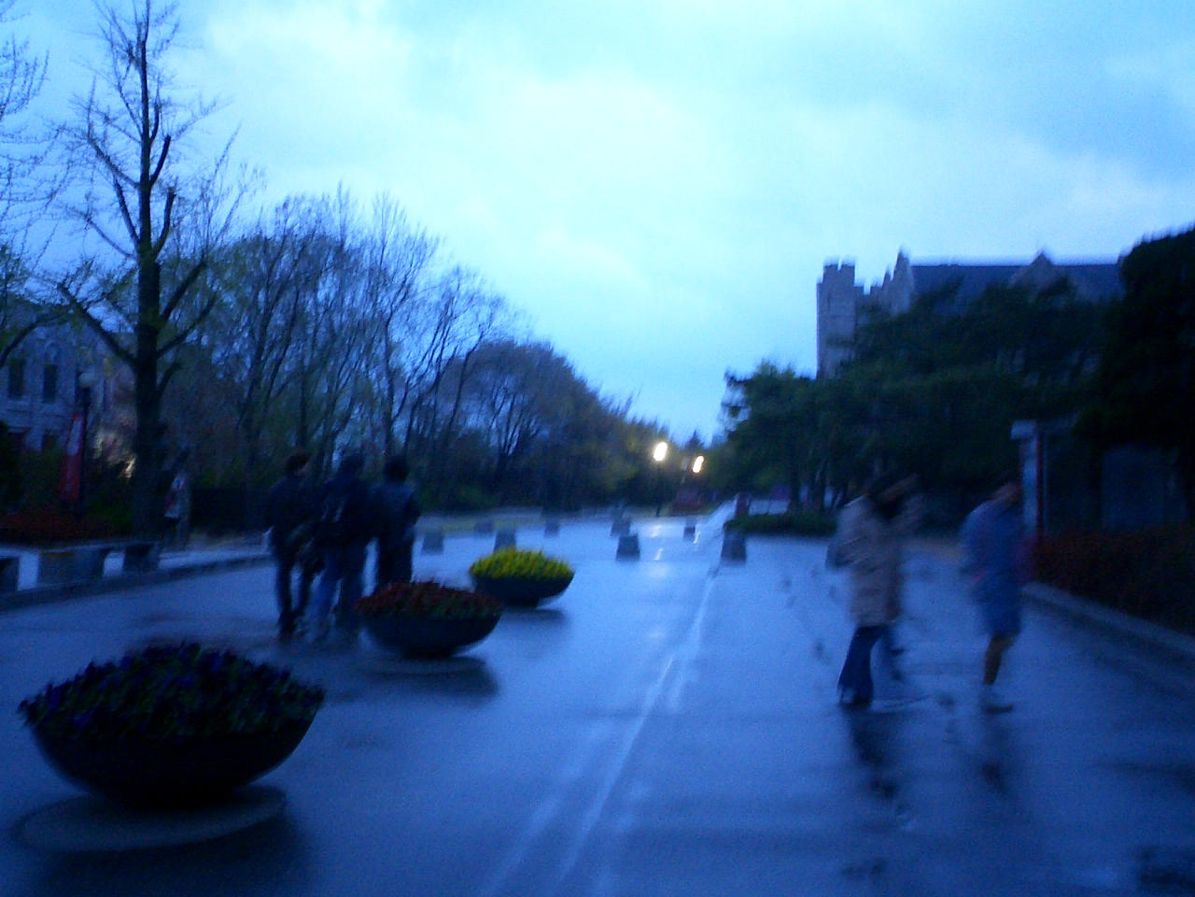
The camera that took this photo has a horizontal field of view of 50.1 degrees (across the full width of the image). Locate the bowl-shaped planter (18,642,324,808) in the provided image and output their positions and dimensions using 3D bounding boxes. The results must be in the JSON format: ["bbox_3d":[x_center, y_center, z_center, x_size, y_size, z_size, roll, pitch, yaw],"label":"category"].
[{"bbox_3d":[-2.056,1.295,6.150,1.460,0.730,1.460,0,-2,0],"label":"bowl-shaped planter"}]

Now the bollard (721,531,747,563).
[{"bbox_3d":[2.752,1.982,25.700,0.520,0.570,0.520,0,-2,6],"label":"bollard"}]

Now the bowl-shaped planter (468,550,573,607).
[{"bbox_3d":[-0.977,1.642,16.400,1.360,0.710,1.360,0,-2,0],"label":"bowl-shaped planter"}]

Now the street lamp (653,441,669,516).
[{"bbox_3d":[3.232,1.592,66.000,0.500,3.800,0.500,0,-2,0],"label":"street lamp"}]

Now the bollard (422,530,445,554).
[{"bbox_3d":[-3.720,2.120,29.000,0.500,0.520,0.500,0,-2,6],"label":"bollard"}]

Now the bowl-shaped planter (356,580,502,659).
[{"bbox_3d":[-1.535,1.539,11.700,1.340,0.680,1.340,0,-2,0],"label":"bowl-shaped planter"}]

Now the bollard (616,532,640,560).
[{"bbox_3d":[0.651,2.041,26.600,0.500,0.520,0.500,0,-2,6],"label":"bollard"}]

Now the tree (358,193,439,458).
[{"bbox_3d":[-7.455,-3.438,48.000,3.600,12.300,3.600,0,-2,0],"label":"tree"}]

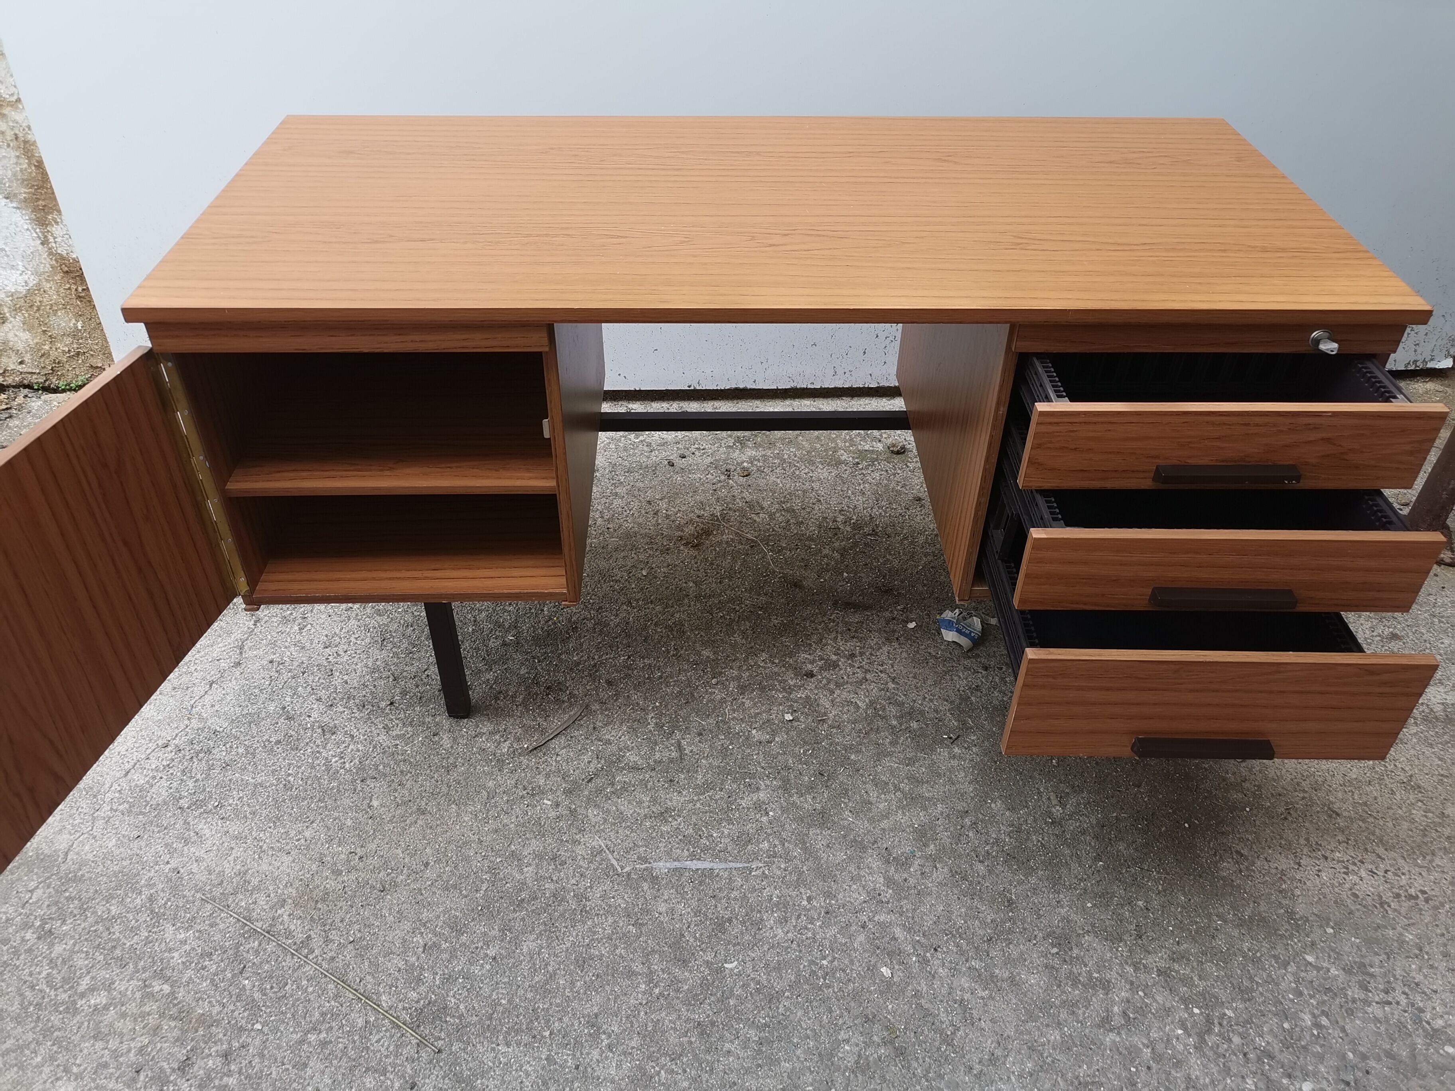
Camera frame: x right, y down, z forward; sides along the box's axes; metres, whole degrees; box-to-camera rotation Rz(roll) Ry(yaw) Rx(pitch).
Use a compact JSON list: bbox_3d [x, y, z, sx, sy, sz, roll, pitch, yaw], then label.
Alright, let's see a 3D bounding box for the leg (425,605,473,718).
[{"bbox_3d":[-0.427,0.152,1.725,0.028,0.282,0.028,0,39,-2],"label":"leg"}]

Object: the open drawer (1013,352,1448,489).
[{"bbox_3d":[0.577,-0.255,1.484,0.465,0.108,0.500,0,39,-1],"label":"open drawer"}]

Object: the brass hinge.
[{"bbox_3d":[-0.668,-0.073,1.445,0.027,0.378,0.018,0,39,-2],"label":"brass hinge"}]

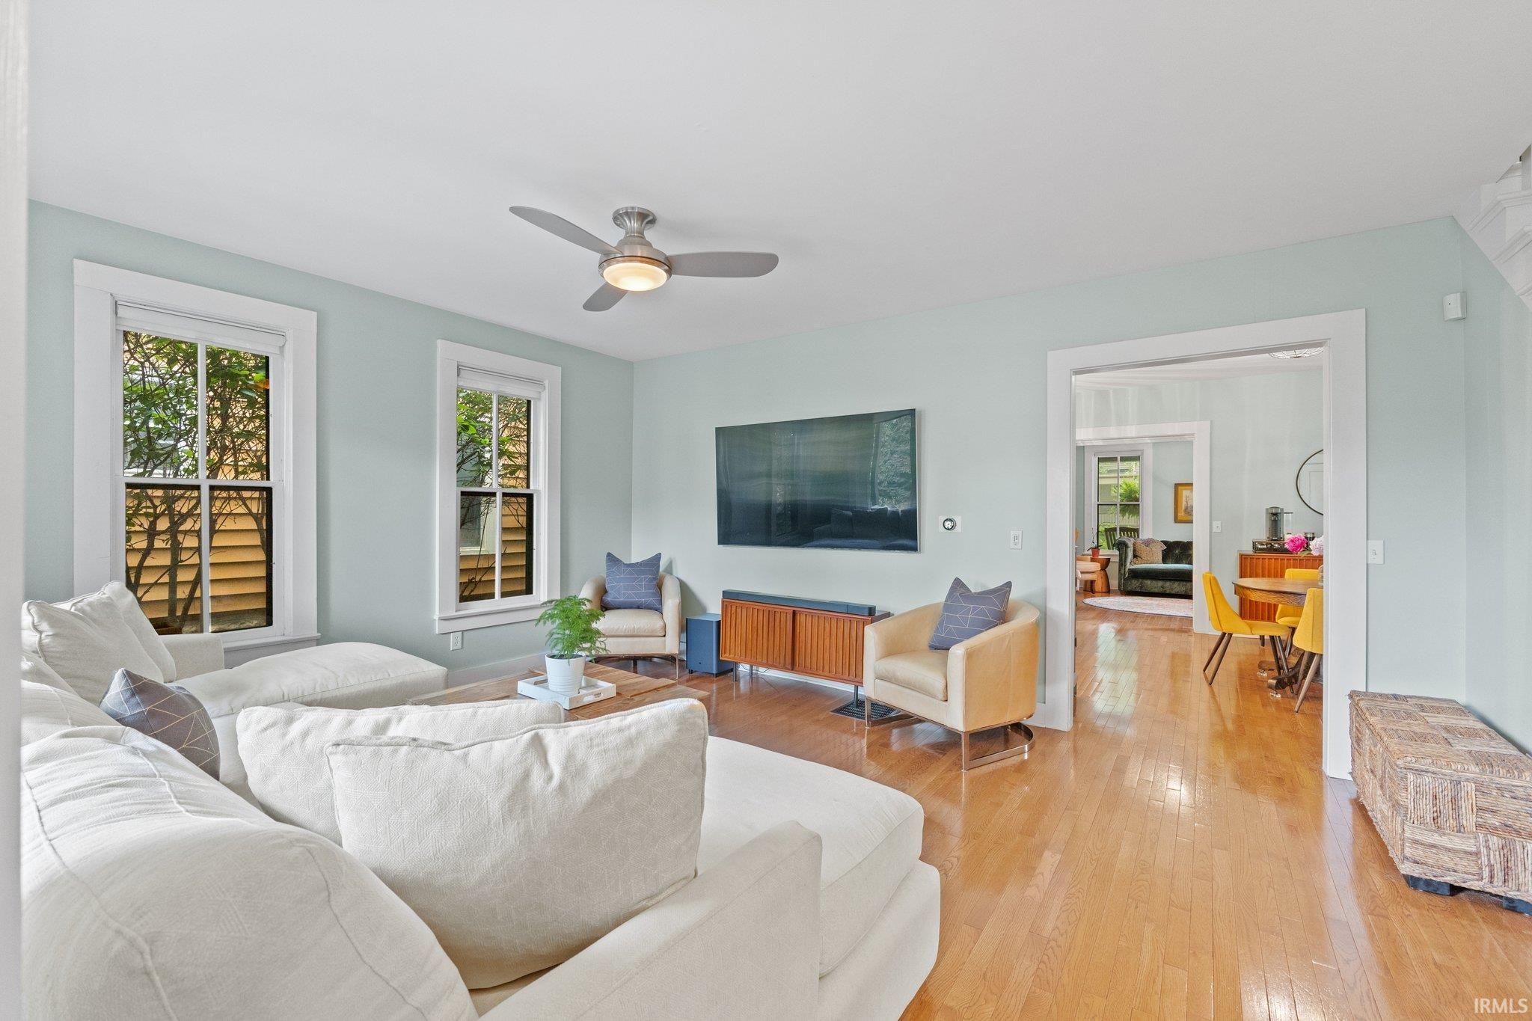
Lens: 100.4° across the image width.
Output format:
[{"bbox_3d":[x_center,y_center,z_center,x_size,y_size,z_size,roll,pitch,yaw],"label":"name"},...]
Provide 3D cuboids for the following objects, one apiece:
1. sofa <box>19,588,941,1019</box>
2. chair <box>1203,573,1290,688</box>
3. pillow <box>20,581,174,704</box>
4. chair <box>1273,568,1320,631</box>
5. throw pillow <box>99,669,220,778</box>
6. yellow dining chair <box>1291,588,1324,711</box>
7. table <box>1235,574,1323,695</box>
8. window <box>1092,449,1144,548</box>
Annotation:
[{"bbox_3d":[-1.427,0.825,2.104,3.500,0.920,1.680,0,0,33],"label":"sofa"},{"bbox_3d":[3.763,0.906,5.000,0.560,0.850,0.500,0,0,32],"label":"chair"},{"bbox_3d":[-2.647,0.579,2.561,0.230,0.470,0.530,-22,10,-26],"label":"pillow"},{"bbox_3d":[4.367,0.896,5.116,0.490,0.830,0.580,0,0,33],"label":"chair"},{"bbox_3d":[-1.656,0.614,1.776,0.170,0.430,0.450,-23,11,-28],"label":"throw pillow"},{"bbox_3d":[3.881,0.917,4.328,0.490,0.830,0.550,0,0,35],"label":"yellow dining chair"},{"bbox_3d":[4.299,0.951,4.791,1.280,0.760,1.280,0,0,33],"label":"table"},{"bbox_3d":[5.876,-0.192,10.658,0.745,1.720,0.120,0,0,33],"label":"window"}]

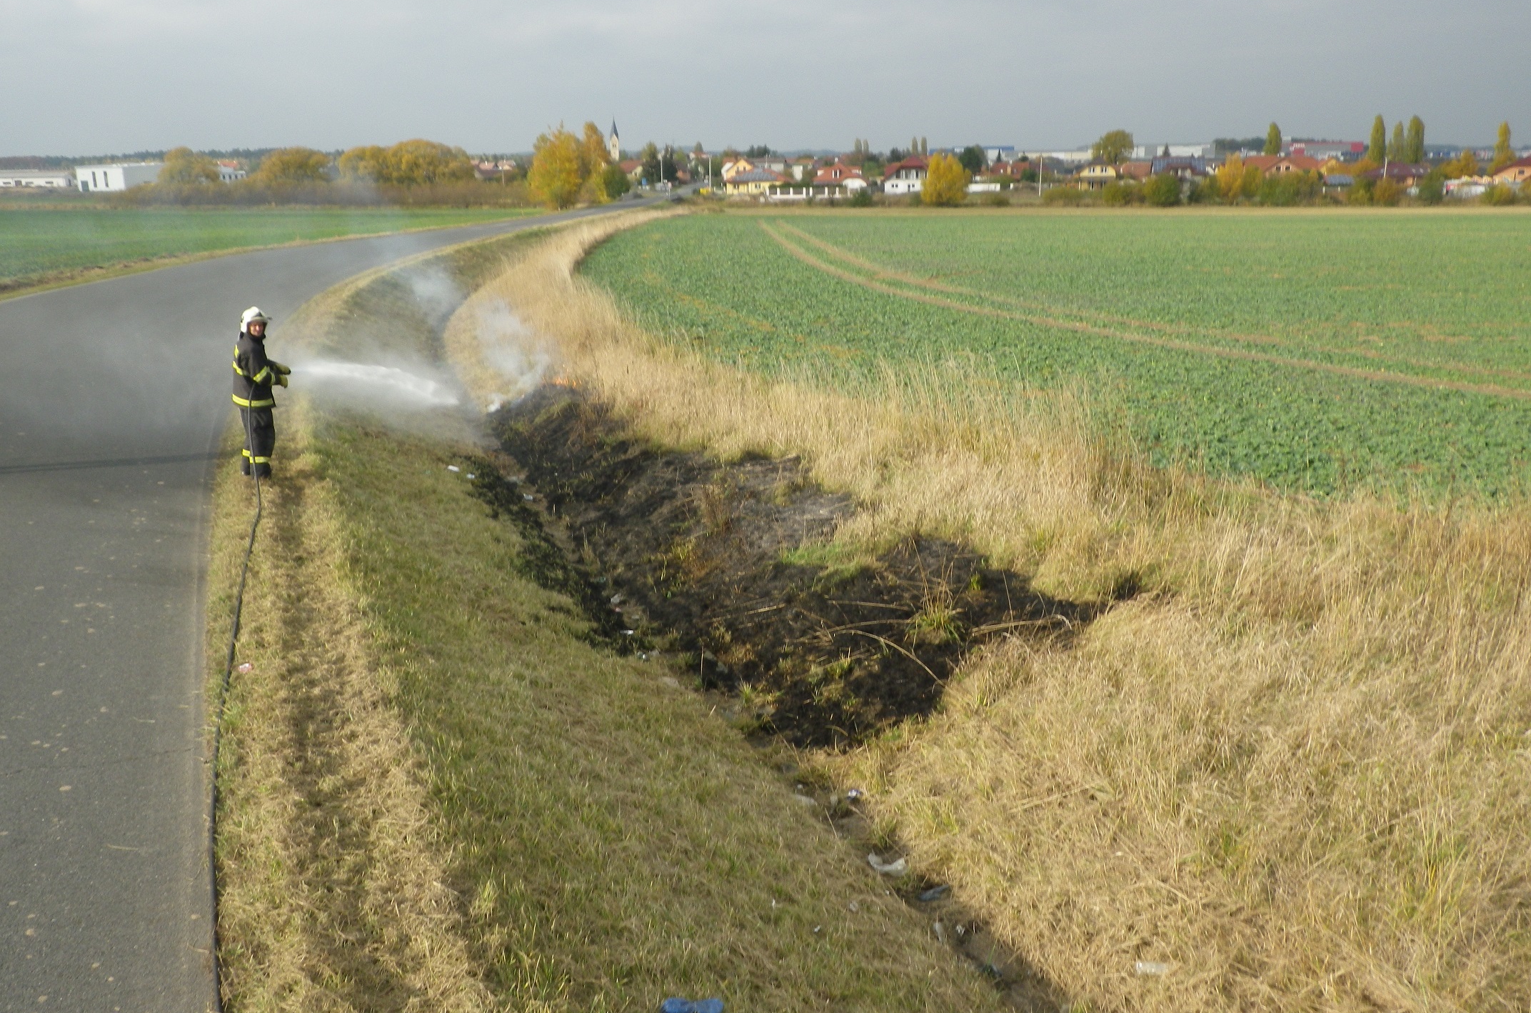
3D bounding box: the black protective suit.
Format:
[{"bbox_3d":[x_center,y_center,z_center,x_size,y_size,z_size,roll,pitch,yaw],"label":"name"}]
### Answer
[{"bbox_3d":[-5.488,-1.124,13.449,0.620,1.580,0.560,-11,19,-34],"label":"black protective suit"}]

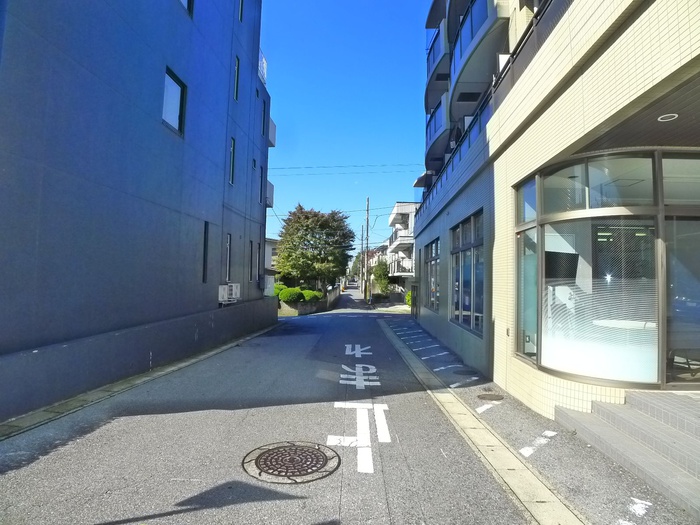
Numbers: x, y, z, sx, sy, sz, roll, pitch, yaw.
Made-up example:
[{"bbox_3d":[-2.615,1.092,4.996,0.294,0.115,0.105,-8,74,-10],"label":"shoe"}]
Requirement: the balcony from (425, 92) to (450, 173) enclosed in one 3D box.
[{"bbox_3d":[3.978,-5.374,20.766,1.300,1.360,6.300,1,-2,3],"label":"balcony"}]

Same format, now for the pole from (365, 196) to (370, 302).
[{"bbox_3d":[1.346,-0.980,36.142,0.320,7.900,0.320,1,-2,0],"label":"pole"}]

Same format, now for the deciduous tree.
[{"bbox_3d":[-2.049,-0.745,29.401,4.500,5.600,4.400,1,-2,0],"label":"deciduous tree"}]

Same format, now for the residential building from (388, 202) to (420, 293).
[{"bbox_3d":[7.699,-0.633,44.534,7.500,8.134,9.600,1,-2,2],"label":"residential building"}]

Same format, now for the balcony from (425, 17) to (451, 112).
[{"bbox_3d":[4.012,-8.172,20.867,1.300,1.360,6.300,1,-2,3],"label":"balcony"}]

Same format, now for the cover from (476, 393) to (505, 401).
[{"bbox_3d":[2.115,2.045,7.307,0.410,0.040,0.410,1,-2,0],"label":"cover"}]

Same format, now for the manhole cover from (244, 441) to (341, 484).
[{"bbox_3d":[-0.558,1.914,4.629,0.930,0.050,0.930,1,-2,0],"label":"manhole cover"}]

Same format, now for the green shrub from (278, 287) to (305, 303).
[{"bbox_3d":[-2.941,1.609,24.400,1.300,0.850,1.200,1,-2,0],"label":"green shrub"}]

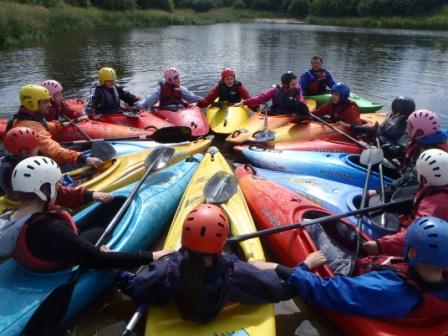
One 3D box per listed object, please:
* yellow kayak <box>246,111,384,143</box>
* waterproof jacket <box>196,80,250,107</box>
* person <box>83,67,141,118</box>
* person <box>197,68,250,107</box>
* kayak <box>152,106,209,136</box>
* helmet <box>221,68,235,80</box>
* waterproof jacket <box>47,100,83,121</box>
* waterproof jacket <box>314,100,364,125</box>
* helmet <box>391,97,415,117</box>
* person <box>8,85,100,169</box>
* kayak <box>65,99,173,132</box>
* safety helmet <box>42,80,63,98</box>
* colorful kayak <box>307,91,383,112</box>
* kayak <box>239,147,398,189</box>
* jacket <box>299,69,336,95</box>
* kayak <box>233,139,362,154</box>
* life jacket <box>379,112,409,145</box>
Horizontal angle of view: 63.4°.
[{"bbox_3d":[1.454,-0.445,4.613,2.750,0.370,0.600,-12,27,-25],"label":"yellow kayak"},{"bbox_3d":[0.050,-1.091,5.613,0.830,0.540,0.380,0,24,0],"label":"waterproof jacket"},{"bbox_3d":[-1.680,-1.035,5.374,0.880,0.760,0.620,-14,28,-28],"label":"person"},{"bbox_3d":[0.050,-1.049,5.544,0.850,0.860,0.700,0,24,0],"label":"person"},{"bbox_3d":[-0.820,-0.898,5.632,0.600,0.370,2.750,-10,26,-21],"label":"kayak"},{"bbox_3d":[0.053,-1.415,5.514,0.220,0.200,0.270,1,24,2],"label":"helmet"},{"bbox_3d":[-2.100,-0.768,4.748,0.450,0.500,0.620,13,27,27],"label":"waterproof jacket"},{"bbox_3d":[1.402,-0.662,4.400,0.380,0.460,0.550,-18,30,-36],"label":"waterproof jacket"},{"bbox_3d":[1.986,-0.679,4.032,0.280,0.210,0.220,-7,25,-15],"label":"helmet"},{"bbox_3d":[-1.600,-0.359,3.555,0.920,0.920,0.600,-2,24,-5],"label":"person"},{"bbox_3d":[-1.600,-0.670,5.350,2.600,0.400,0.620,16,28,33],"label":"kayak"},{"bbox_3d":[-2.082,-0.947,4.400,0.260,0.210,0.210,5,24,11],"label":"safety helmet"},{"bbox_3d":[1.630,-1.100,6.308,2.300,0.360,0.620,6,24,14],"label":"colorful kayak"},{"bbox_3d":[1.466,0.146,3.286,2.750,0.380,0.600,10,26,21],"label":"kayak"},{"bbox_3d":[1.651,-1.492,6.400,0.640,0.550,0.360,-1,24,-3],"label":"jacket"},{"bbox_3d":[1.550,-0.129,4.113,2.850,0.400,0.620,-1,24,-2],"label":"kayak"},{"bbox_3d":[1.721,-0.401,3.680,0.280,0.420,0.370,-2,24,-4],"label":"life jacket"}]

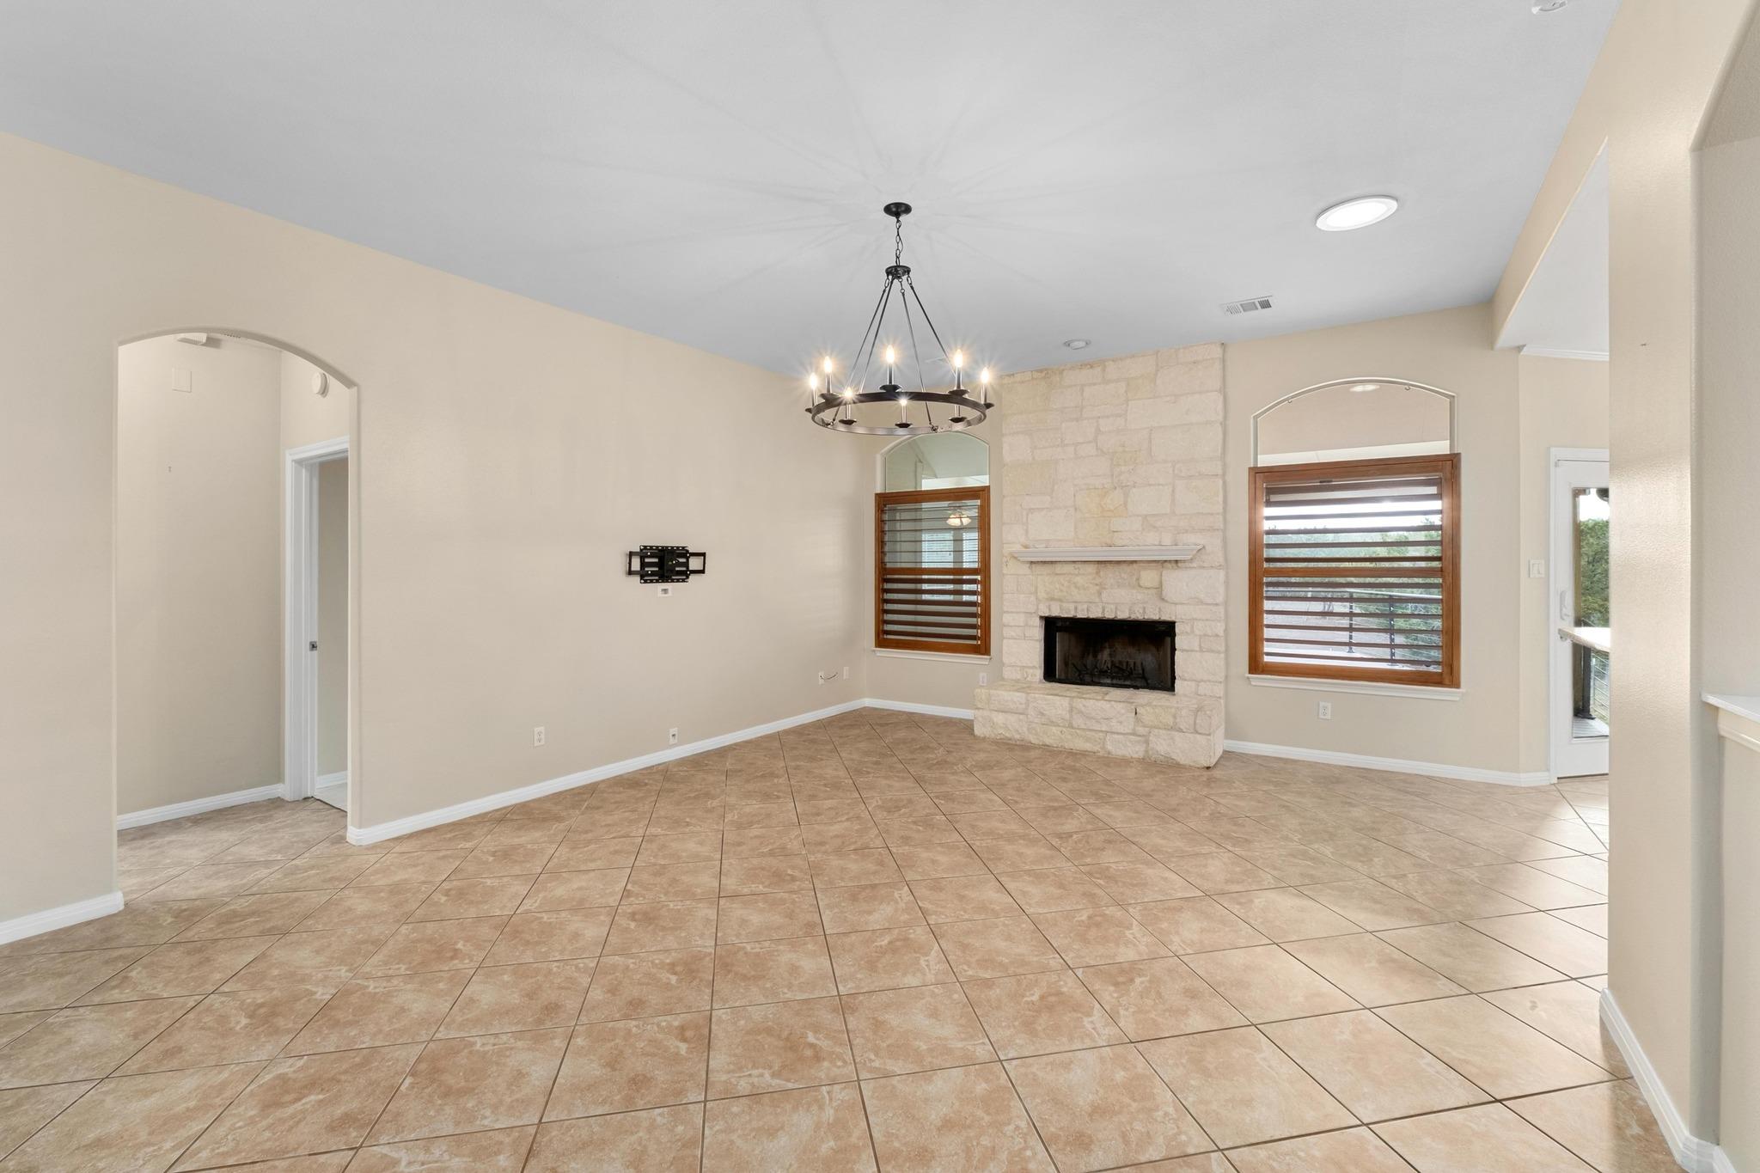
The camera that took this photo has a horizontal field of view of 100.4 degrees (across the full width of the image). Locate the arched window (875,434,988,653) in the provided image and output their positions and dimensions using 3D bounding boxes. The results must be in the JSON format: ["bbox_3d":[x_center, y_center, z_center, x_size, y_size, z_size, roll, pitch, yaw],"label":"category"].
[{"bbox_3d":[0.472,-0.409,6.838,1.215,2.033,0.110,0,1,33],"label":"arched window"}]

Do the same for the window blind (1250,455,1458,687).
[{"bbox_3d":[3.220,-0.105,5.045,1.225,1.516,0.080,0,1,33],"label":"window blind"}]

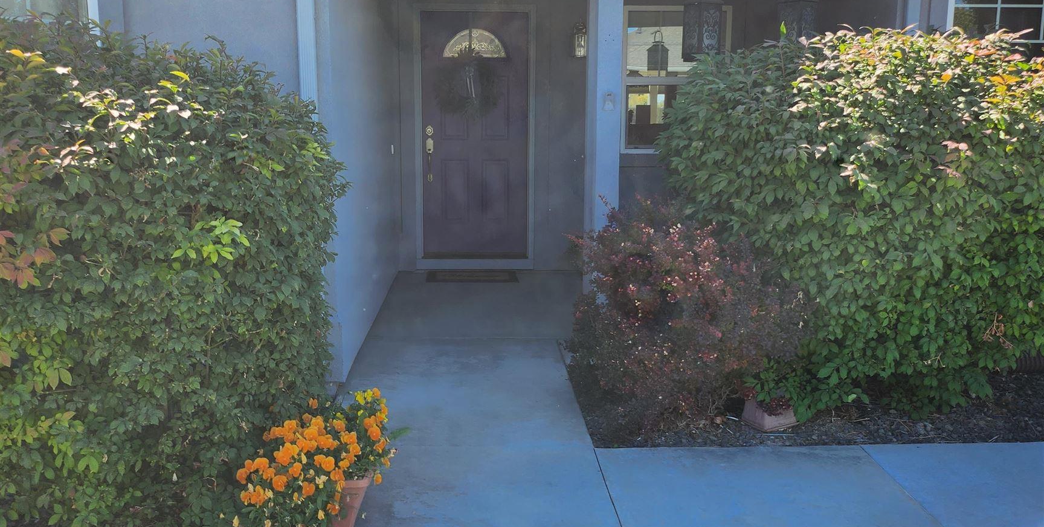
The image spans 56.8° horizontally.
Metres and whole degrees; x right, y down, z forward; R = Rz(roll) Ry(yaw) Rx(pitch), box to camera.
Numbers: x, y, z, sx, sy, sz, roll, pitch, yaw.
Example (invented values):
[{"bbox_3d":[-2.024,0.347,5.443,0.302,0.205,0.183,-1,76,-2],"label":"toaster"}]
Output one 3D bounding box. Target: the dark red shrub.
[{"bbox_3d":[0.784,0.167,4.774,1.091,1.071,0.918,0,10,-2],"label":"dark red shrub"}]

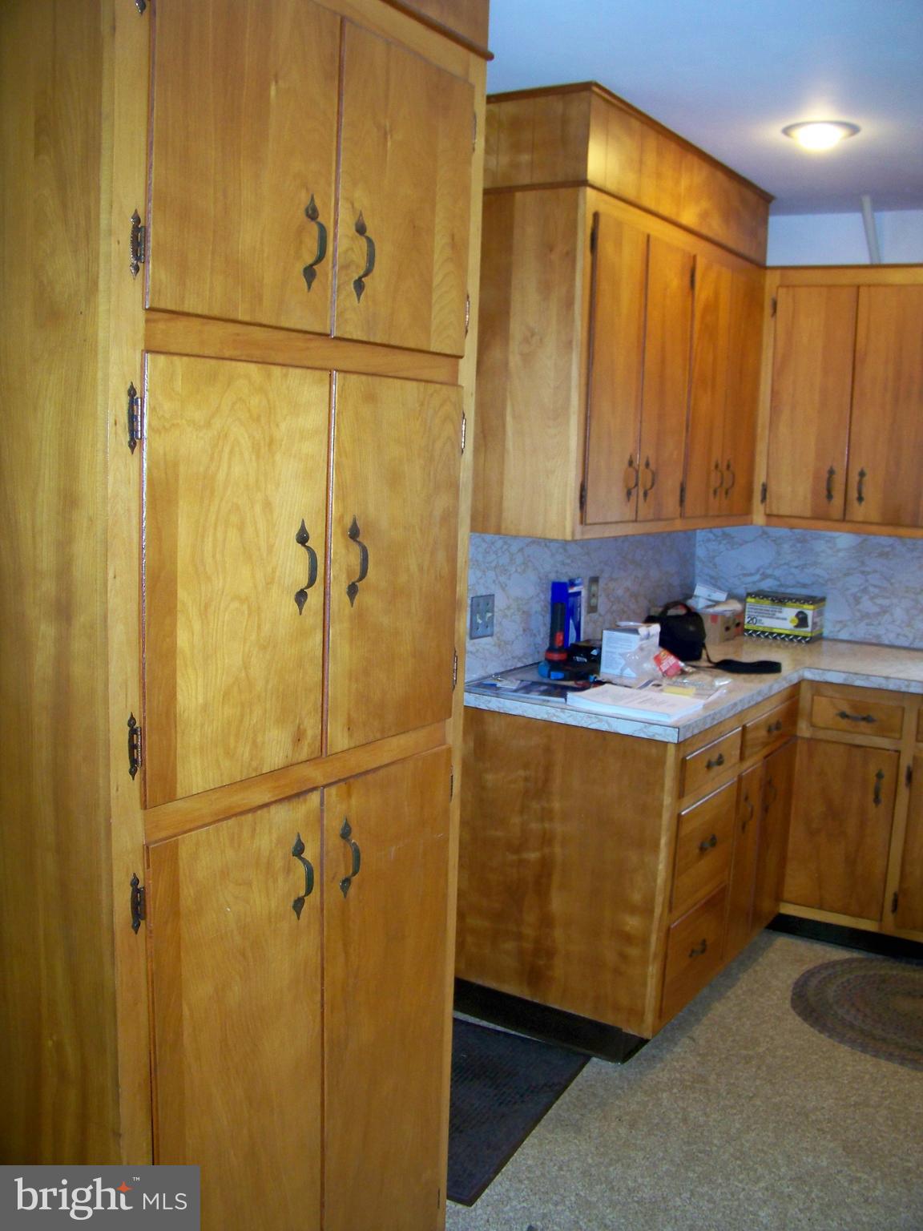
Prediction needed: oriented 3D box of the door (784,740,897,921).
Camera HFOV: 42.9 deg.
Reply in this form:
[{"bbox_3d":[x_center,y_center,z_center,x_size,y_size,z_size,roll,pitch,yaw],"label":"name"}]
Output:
[{"bbox_3d":[1.181,0.668,3.676,0.312,0.548,0.030,7,9,32],"label":"door"}]

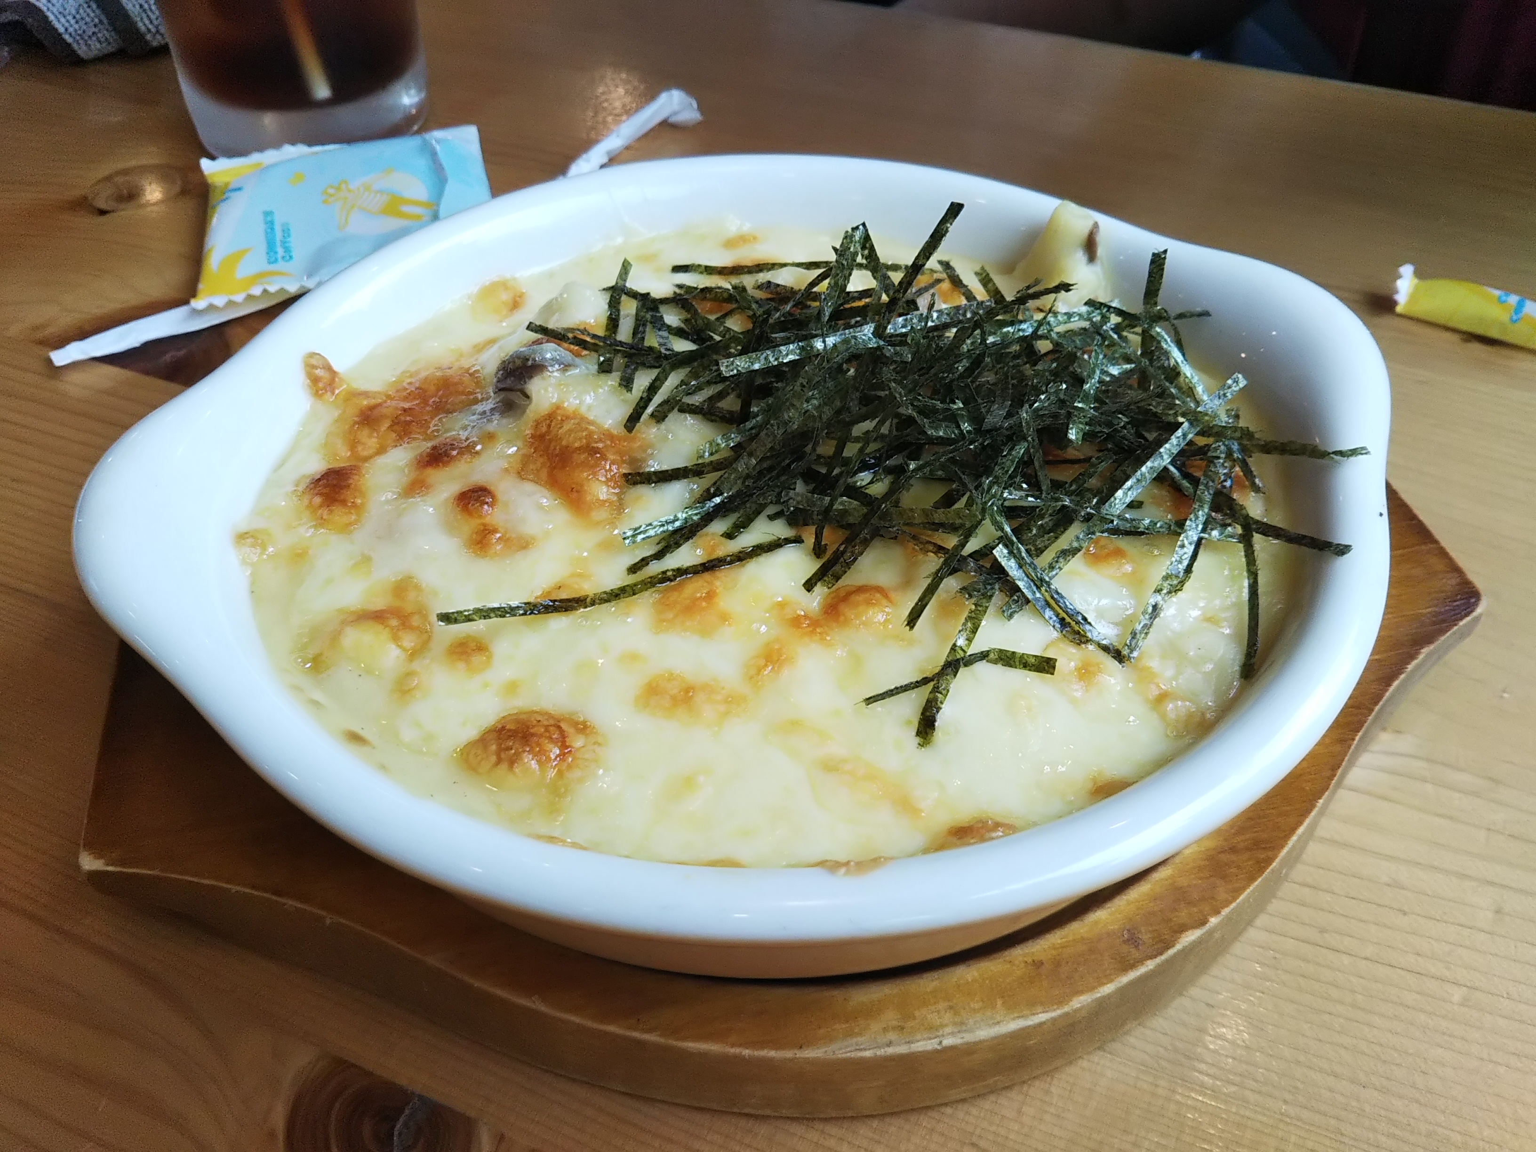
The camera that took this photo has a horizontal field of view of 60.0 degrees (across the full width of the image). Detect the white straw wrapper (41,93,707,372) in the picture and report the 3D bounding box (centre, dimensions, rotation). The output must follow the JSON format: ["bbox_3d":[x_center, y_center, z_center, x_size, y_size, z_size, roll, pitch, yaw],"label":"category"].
[{"bbox_3d":[-0.087,-0.095,0.343,0.194,0.011,0.018,-32,51,-31],"label":"white straw wrapper"}]

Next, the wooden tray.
[{"bbox_3d":[0.003,0.000,0.225,0.210,0.016,0.179,-9,44,-10],"label":"wooden tray"}]

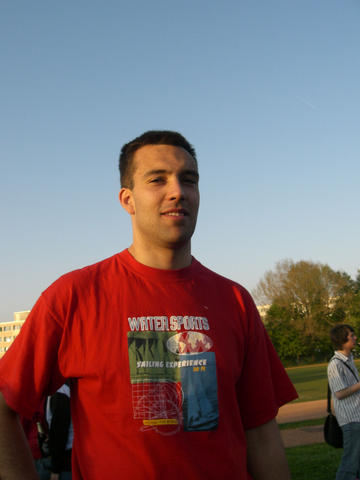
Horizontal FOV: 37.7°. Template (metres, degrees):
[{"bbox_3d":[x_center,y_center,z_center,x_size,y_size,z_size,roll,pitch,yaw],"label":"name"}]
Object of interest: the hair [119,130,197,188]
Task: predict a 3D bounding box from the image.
[{"bbox_3d":[-0.045,-0.144,1.145,0.165,0.165,0.195,1,-14,-21],"label":"hair"}]

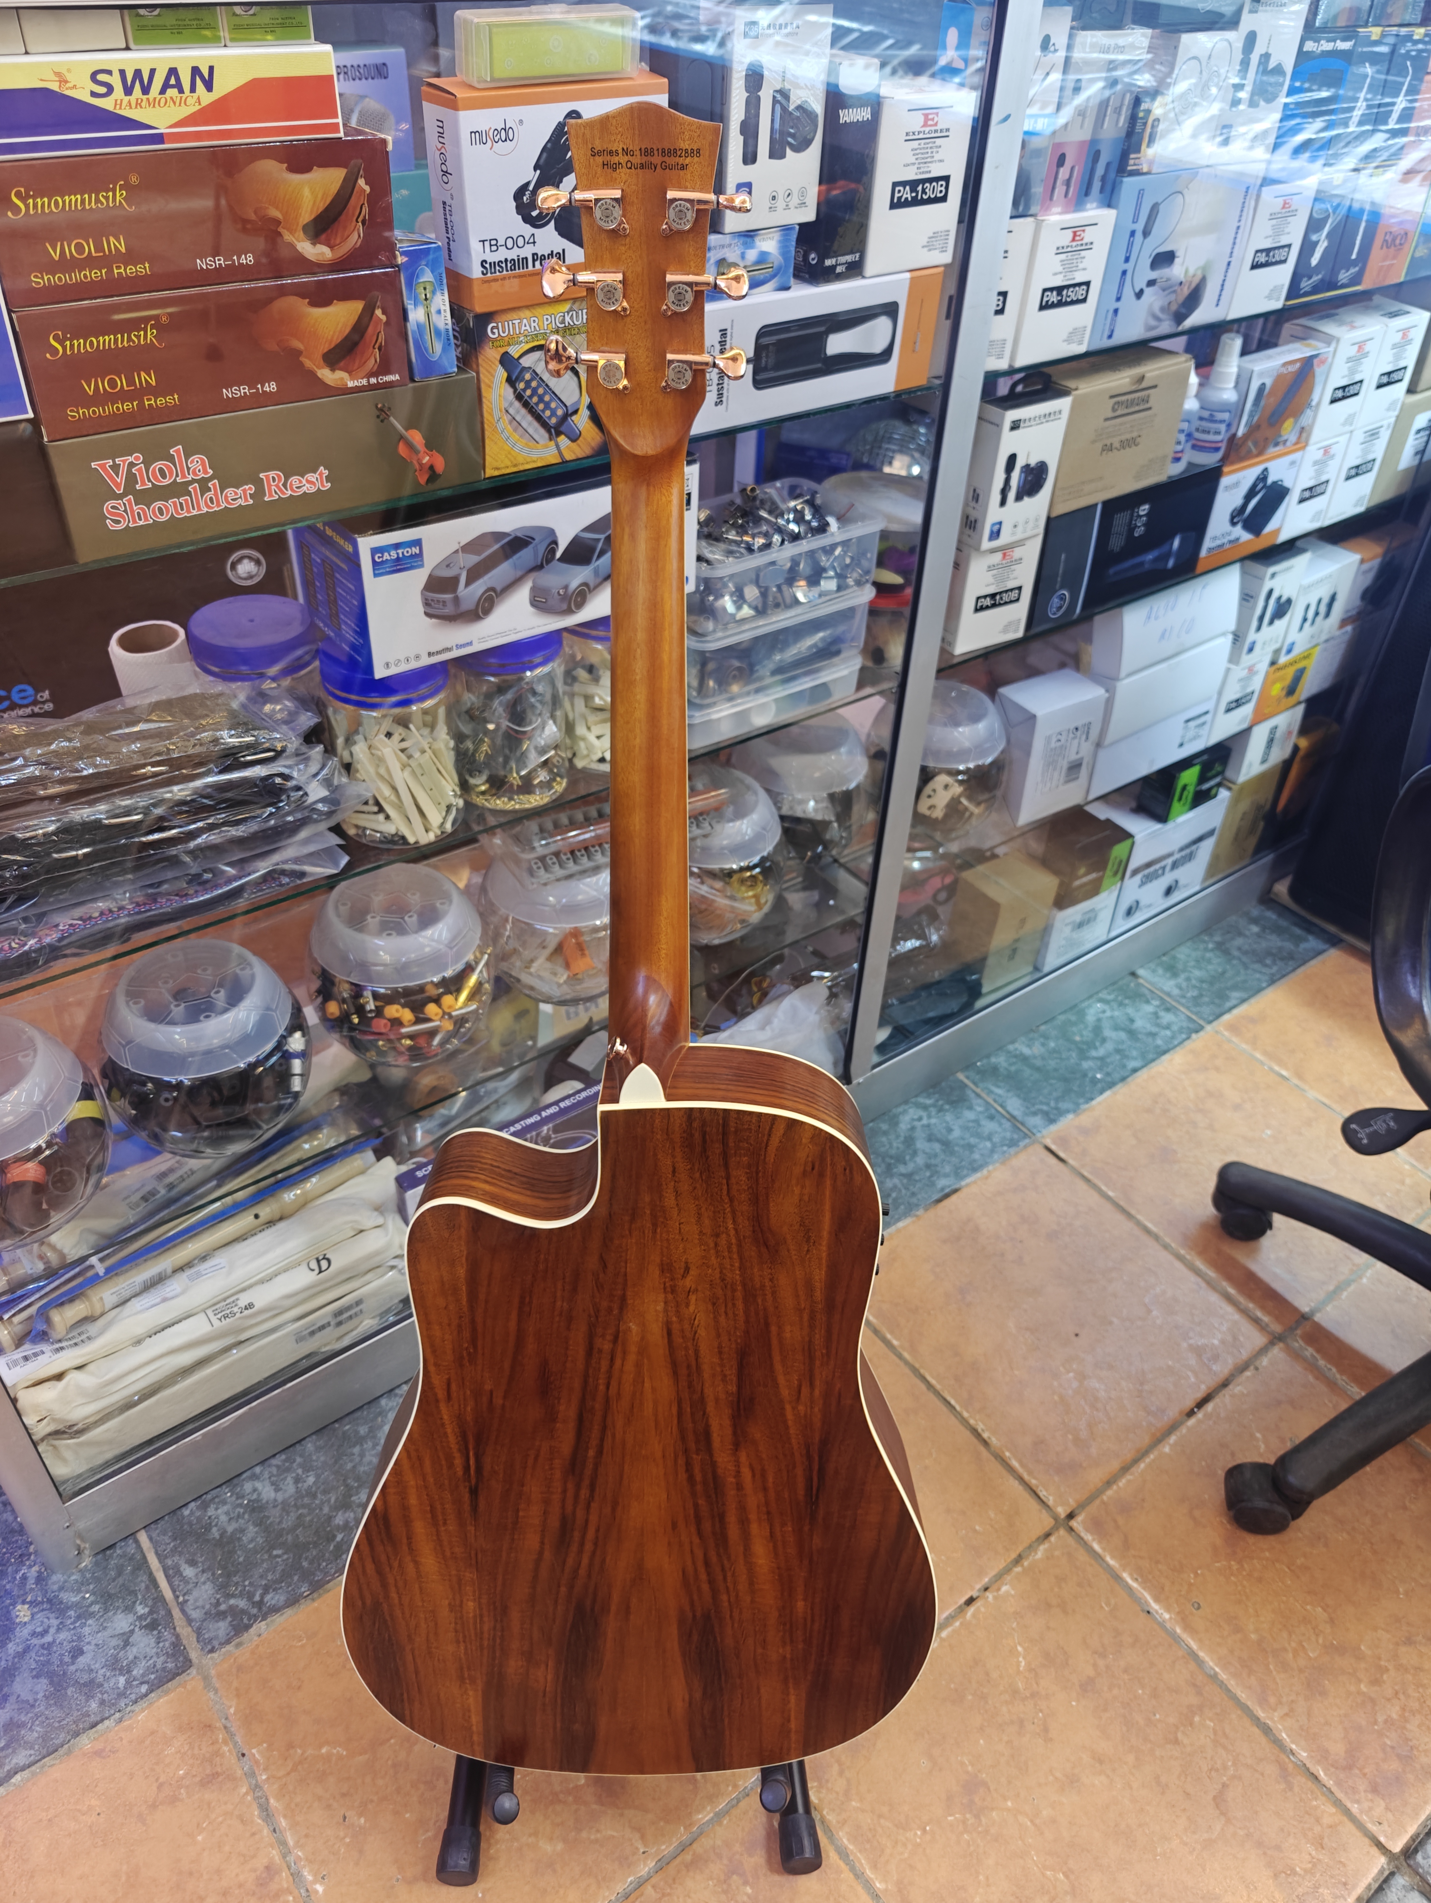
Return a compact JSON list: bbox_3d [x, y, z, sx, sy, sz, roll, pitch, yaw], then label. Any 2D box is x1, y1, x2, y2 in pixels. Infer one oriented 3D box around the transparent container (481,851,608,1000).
[{"bbox_3d":[-0.151,-0.042,1.301,0.164,0.151,0.164,2,39,-1],"label":"transparent container"}]

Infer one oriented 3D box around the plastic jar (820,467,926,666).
[{"bbox_3d":[0.161,-0.372,1.284,0.122,0.154,0.122,2,39,-1],"label":"plastic jar"}]

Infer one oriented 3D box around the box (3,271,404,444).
[{"bbox_3d":[-0.297,-0.360,0.775,0.220,0.066,0.062,-24,46,-29],"label":"box"}]

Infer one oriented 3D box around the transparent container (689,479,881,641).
[{"bbox_3d":[0.026,-0.327,1.094,0.197,0.066,0.120,-24,46,-29],"label":"transparent container"}]

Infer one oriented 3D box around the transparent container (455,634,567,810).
[{"bbox_3d":[-0.157,-0.191,1.003,0.087,0.145,0.087,2,39,-1],"label":"transparent container"}]

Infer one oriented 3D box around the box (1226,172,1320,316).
[{"bbox_3d":[0.501,-0.673,1.255,0.091,0.109,0.067,-24,46,-29],"label":"box"}]

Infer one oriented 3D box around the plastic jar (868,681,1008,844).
[{"bbox_3d":[0.239,-0.203,1.429,0.151,0.156,0.151,2,39,-1],"label":"plastic jar"}]

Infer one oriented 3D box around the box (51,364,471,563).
[{"bbox_3d":[-0.274,-0.305,0.788,0.249,0.064,0.092,-24,46,-29],"label":"box"}]

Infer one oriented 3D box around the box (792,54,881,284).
[{"bbox_3d":[0.081,-0.569,0.964,0.044,0.137,0.044,-24,46,-29],"label":"box"}]

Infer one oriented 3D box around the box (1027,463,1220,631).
[{"bbox_3d":[0.400,-0.428,1.361,0.260,0.112,0.068,-24,46,-29],"label":"box"}]

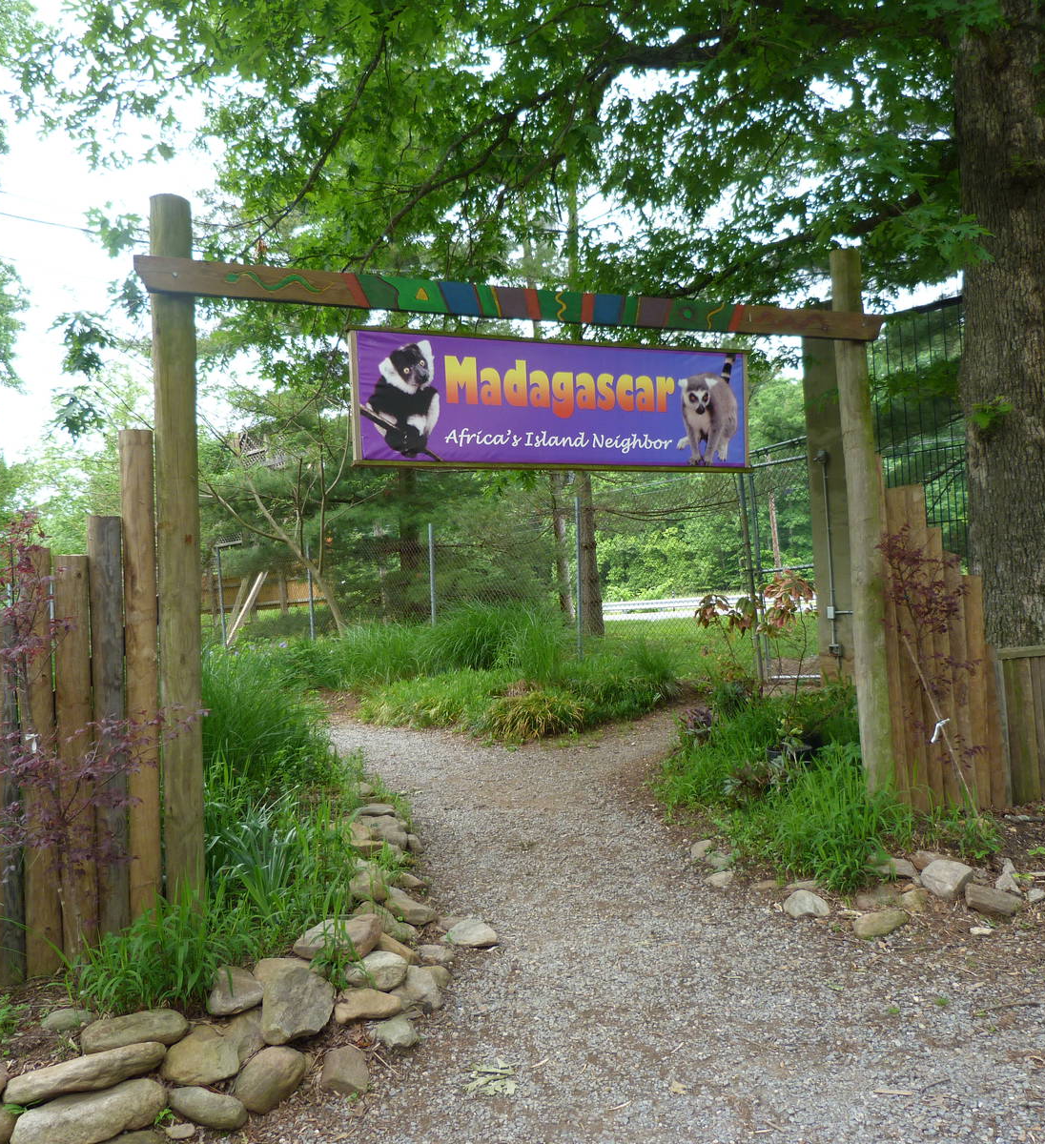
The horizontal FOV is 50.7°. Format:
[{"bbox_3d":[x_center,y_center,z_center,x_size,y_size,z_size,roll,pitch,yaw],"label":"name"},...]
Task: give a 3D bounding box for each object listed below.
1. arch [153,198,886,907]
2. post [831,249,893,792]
[{"bbox_3d":[0.221,-0.198,6.384,4.608,3.781,0.290,-1,-3,-20],"label":"arch"},{"bbox_3d":[2.195,-0.343,7.118,0.205,3.559,0.205,-1,-3,-20],"label":"post"}]

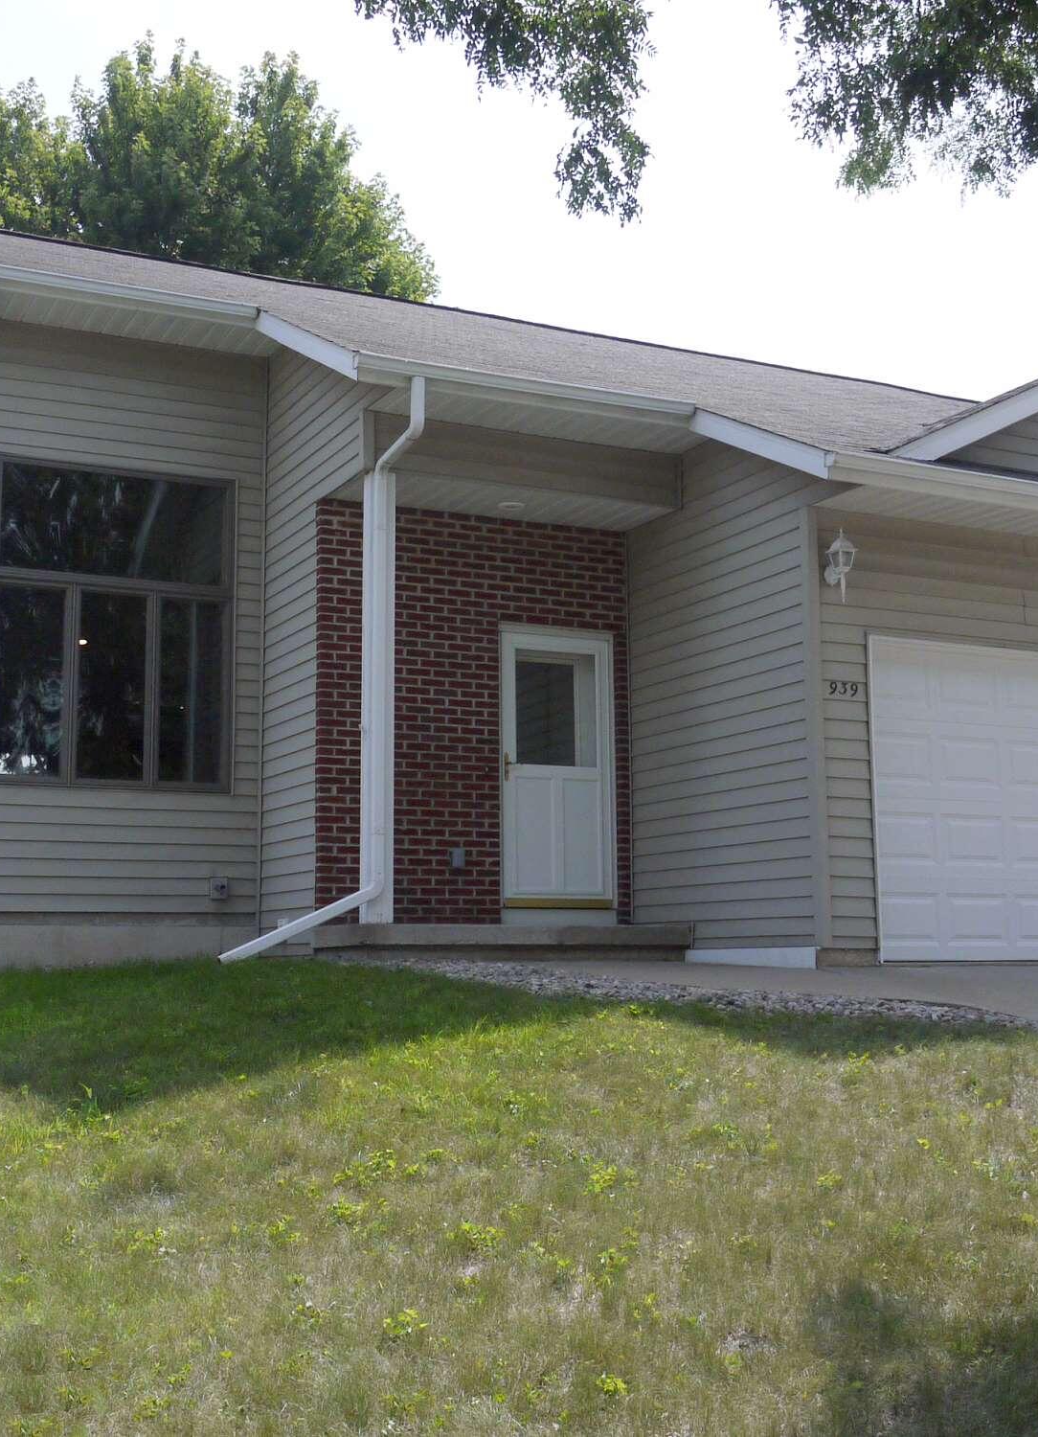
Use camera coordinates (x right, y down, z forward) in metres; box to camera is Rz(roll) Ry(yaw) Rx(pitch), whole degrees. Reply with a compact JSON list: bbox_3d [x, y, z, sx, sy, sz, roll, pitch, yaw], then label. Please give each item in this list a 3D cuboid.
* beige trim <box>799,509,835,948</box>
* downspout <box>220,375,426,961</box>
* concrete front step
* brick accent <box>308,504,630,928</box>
[{"bbox_3d":[1.908,0.052,9.979,0.086,2.808,0.086,4,-9,-26],"label":"beige trim"},{"bbox_3d":[-1.217,-0.330,9.599,1.090,3.640,0.660,4,-9,-26],"label":"downspout"},{"bbox_3d":[-0.079,1.550,10.745,2.510,0.240,0.860,4,-9,-26],"label":"concrete front step"},{"bbox_3d":[-0.301,0.001,11.392,2.510,2.990,0.130,4,-9,-26],"label":"brick accent"}]

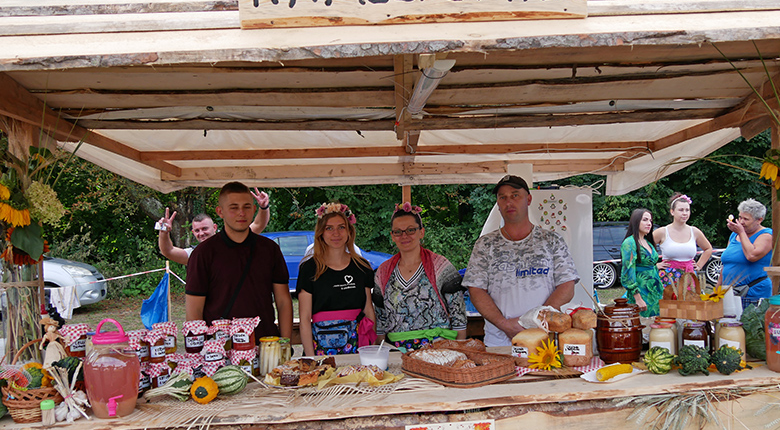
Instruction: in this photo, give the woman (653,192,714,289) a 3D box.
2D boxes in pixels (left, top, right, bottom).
[{"bbox_3d":[2.490,0.648,5.372,0.540,1.680,0.350,-2,2,13],"label":"woman"}]

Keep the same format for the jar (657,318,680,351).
[{"bbox_3d":[1.116,0.500,2.539,0.103,0.148,0.103,-2,1,14],"label":"jar"}]

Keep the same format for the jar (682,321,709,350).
[{"bbox_3d":[1.189,0.501,2.460,0.099,0.155,0.099,-1,2,26],"label":"jar"}]

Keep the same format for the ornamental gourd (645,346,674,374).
[{"bbox_3d":[0.997,0.538,2.335,0.104,0.104,0.104,-2,1,3],"label":"ornamental gourd"}]

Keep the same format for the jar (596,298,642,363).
[{"bbox_3d":[0.942,0.474,2.590,0.178,0.235,0.174,-2,1,0],"label":"jar"}]

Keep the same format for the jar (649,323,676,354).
[{"bbox_3d":[1.056,0.503,2.445,0.103,0.148,0.103,-2,1,14],"label":"jar"}]

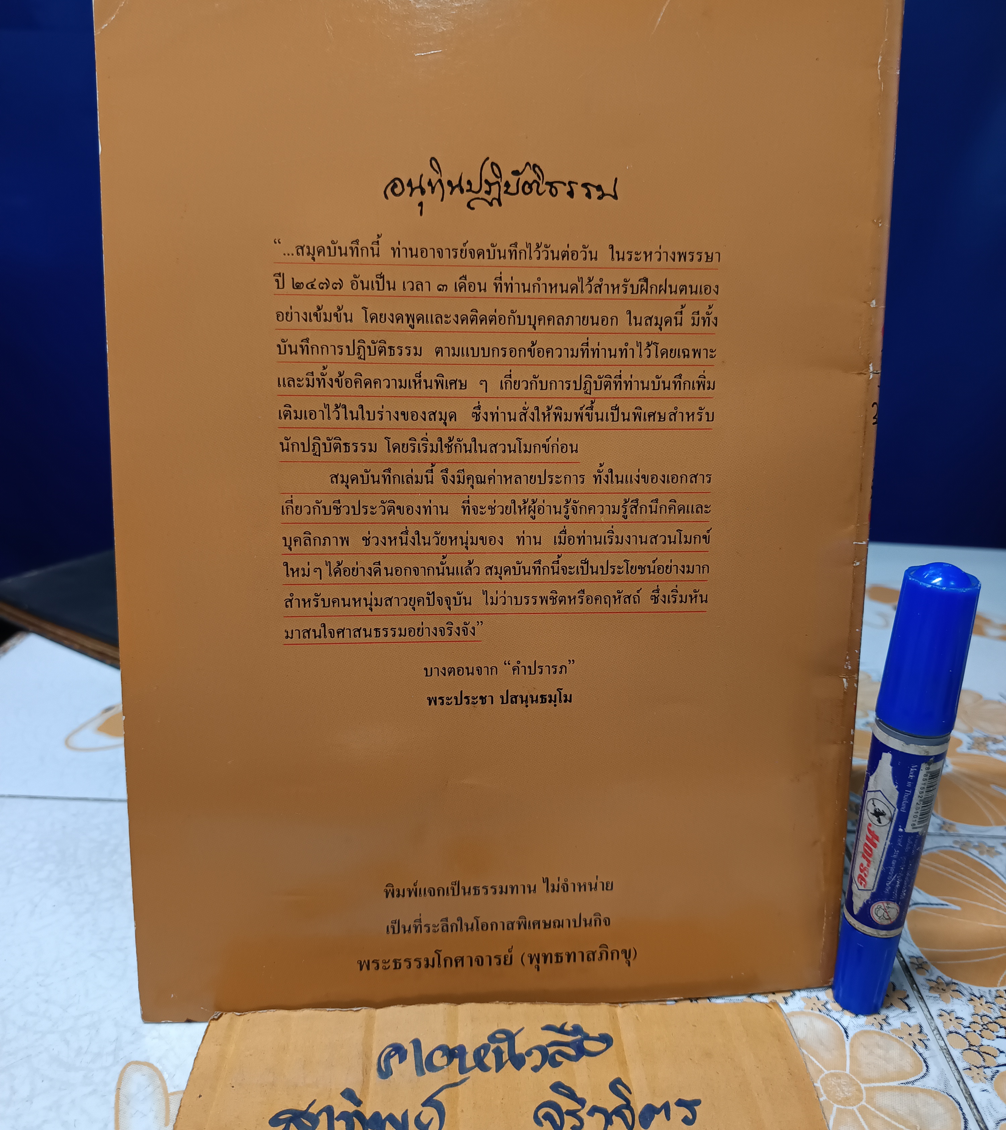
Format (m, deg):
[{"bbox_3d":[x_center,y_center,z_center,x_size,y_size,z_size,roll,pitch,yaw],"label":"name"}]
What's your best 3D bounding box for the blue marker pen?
[{"bbox_3d":[0.111,0.067,0.262,0.019,0.140,0.019,6,20,10],"label":"blue marker pen"}]

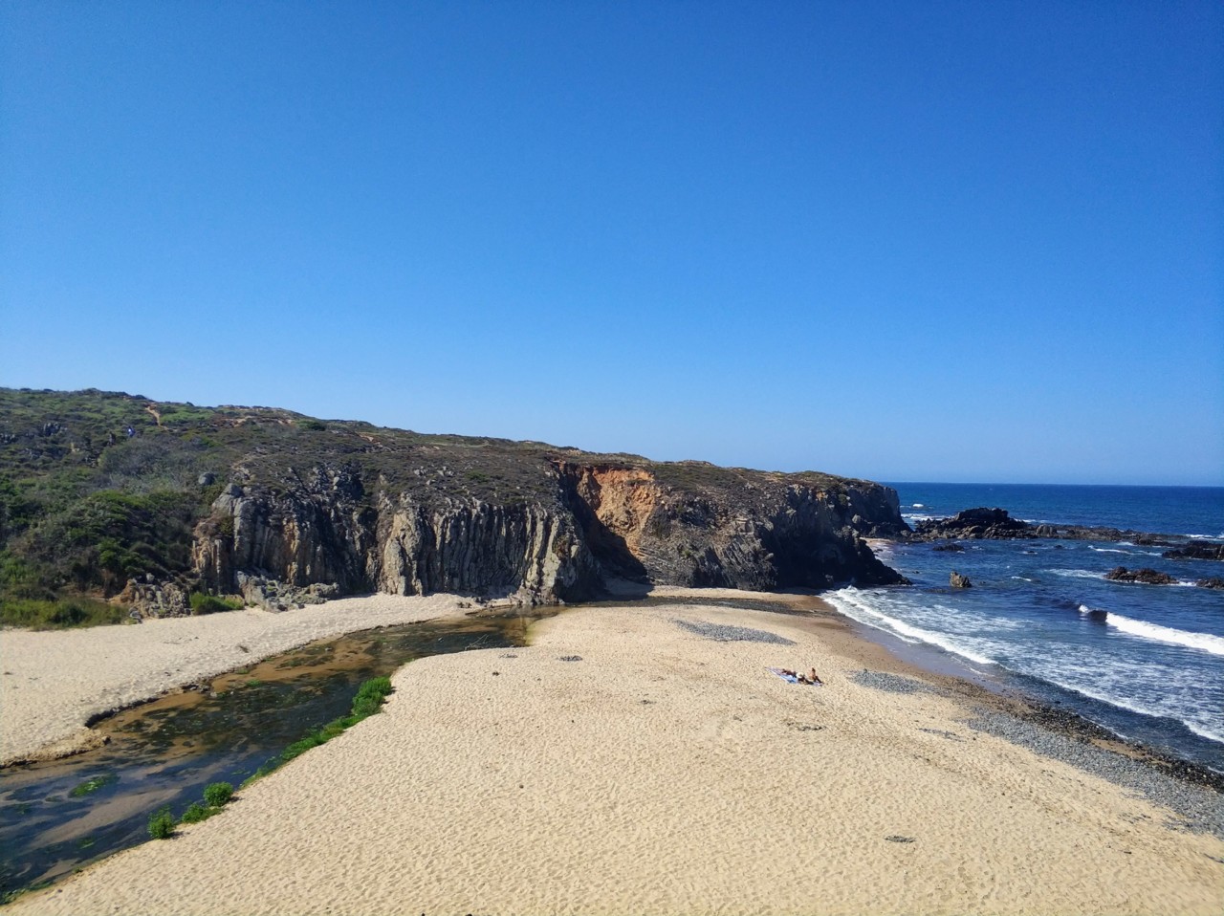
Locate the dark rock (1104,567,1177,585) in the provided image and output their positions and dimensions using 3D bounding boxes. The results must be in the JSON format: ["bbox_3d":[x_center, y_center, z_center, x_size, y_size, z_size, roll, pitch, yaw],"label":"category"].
[{"bbox_3d":[80.386,17.770,145.009,10.300,1.900,5.000,0,-1,38],"label":"dark rock"}]

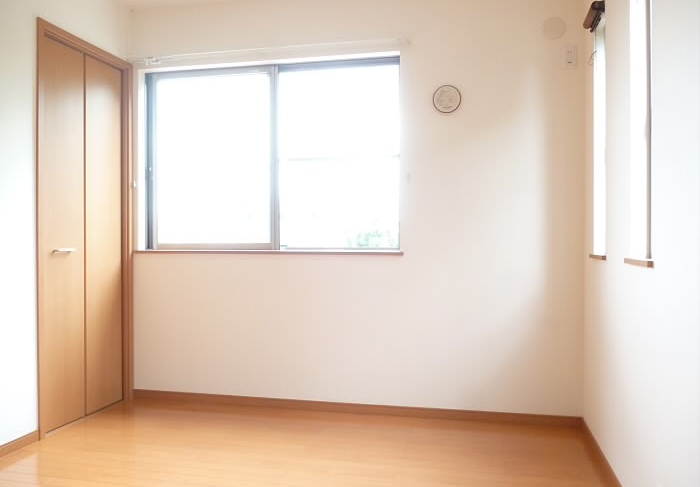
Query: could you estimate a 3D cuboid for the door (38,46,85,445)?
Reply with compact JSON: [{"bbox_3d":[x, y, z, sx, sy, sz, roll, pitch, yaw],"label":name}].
[{"bbox_3d":[-1.521,-0.046,2.982,0.035,2.009,0.330,0,1,13],"label":"door"}]

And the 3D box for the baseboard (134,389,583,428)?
[{"bbox_3d":[-0.055,0.926,3.195,2.581,0.061,0.015,0,1,13],"label":"baseboard"}]

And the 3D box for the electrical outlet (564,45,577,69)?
[{"bbox_3d":[1.138,-0.957,2.911,0.067,0.122,0.013,0,1,13],"label":"electrical outlet"}]

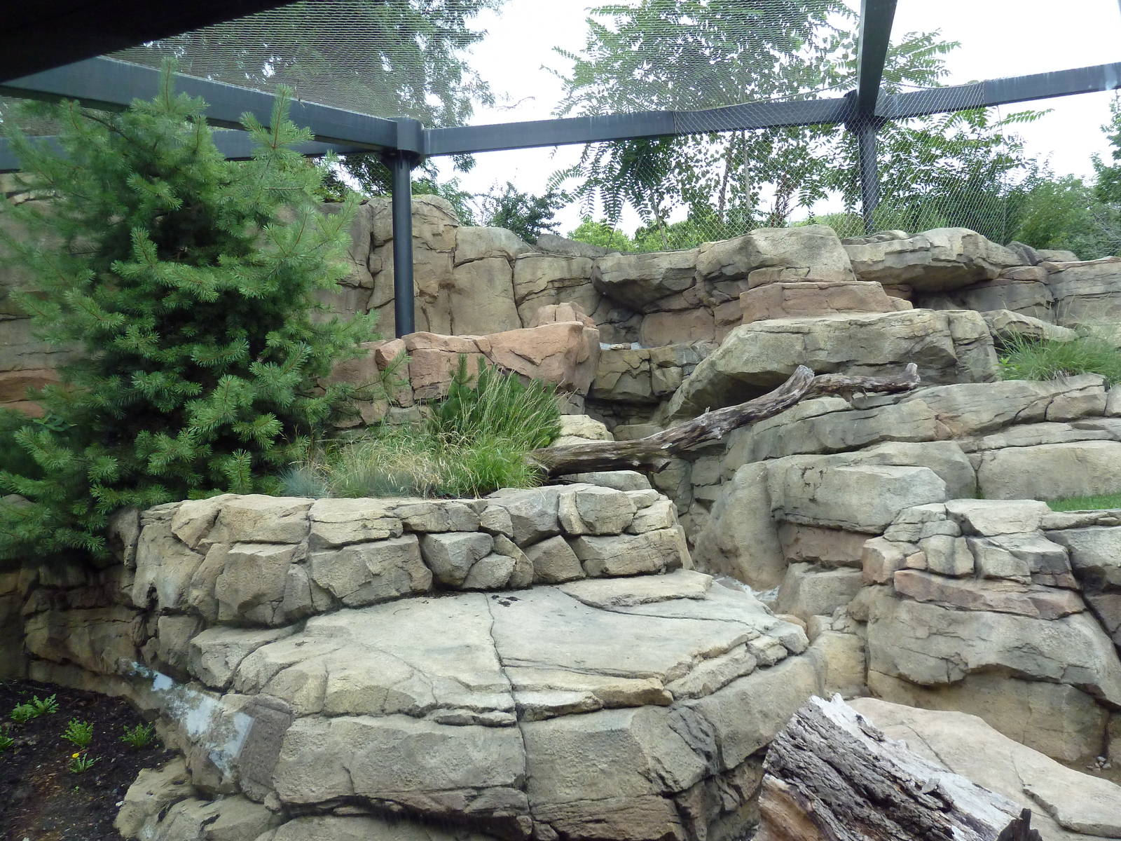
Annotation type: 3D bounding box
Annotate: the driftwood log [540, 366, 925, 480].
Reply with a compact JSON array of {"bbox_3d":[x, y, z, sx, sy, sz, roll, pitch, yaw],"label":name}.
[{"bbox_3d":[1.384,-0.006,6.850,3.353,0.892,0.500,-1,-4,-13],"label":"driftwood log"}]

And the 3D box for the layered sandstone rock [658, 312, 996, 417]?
[{"bbox_3d":[2.560,-0.500,8.000,3.000,0.950,1.500,-2,-3,0],"label":"layered sandstone rock"}]

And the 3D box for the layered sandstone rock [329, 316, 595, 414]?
[{"bbox_3d":[-0.856,-0.458,7.700,2.420,0.780,1.100,-2,-4,12],"label":"layered sandstone rock"}]

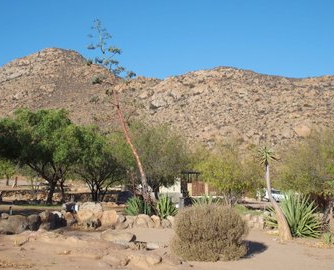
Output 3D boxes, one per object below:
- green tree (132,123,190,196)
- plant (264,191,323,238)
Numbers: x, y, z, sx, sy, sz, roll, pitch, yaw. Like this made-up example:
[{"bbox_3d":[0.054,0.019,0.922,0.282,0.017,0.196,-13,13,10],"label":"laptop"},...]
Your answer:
[{"bbox_3d":[-0.501,2.030,46.000,4.253,5.528,4.600,0,-5,-1],"label":"green tree"},{"bbox_3d":[4.044,2.505,19.000,1.653,1.434,1.700,-1,-5,12],"label":"plant"}]

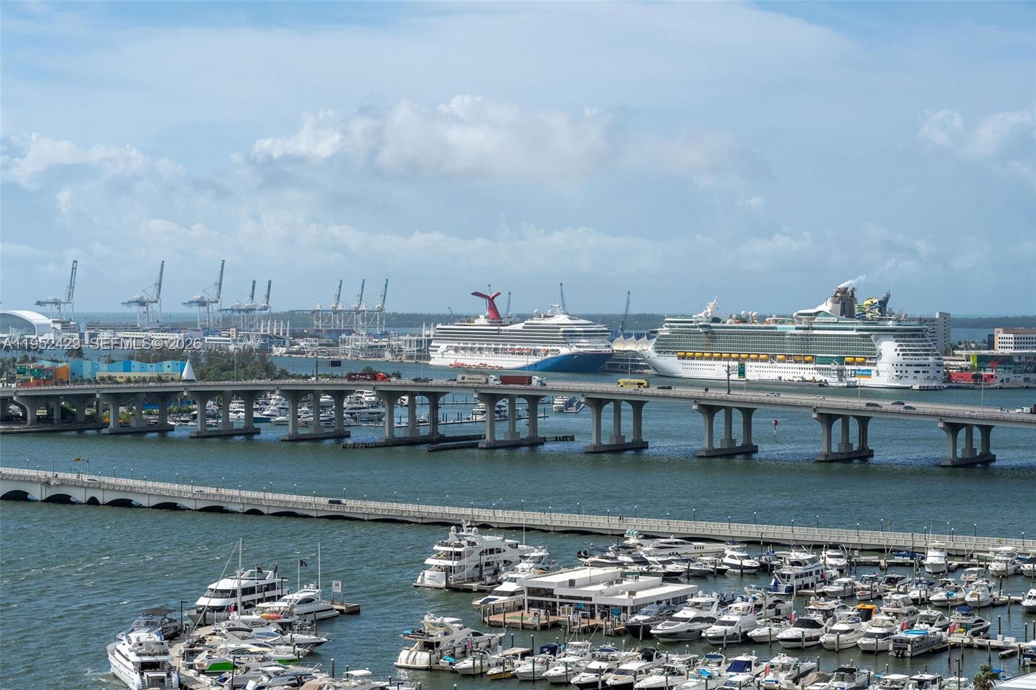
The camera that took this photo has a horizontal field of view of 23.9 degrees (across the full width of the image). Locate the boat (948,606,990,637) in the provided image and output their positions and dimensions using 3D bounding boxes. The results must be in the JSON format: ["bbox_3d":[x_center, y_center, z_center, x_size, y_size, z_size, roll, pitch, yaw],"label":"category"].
[{"bbox_3d":[72.960,44.181,391.382,3.900,4.600,10.500,1,1,34],"label":"boat"}]

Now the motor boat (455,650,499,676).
[{"bbox_3d":[-6.496,45.858,354.112,3.100,3.000,9.400,1,1,34],"label":"motor boat"}]

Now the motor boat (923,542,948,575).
[{"bbox_3d":[83.738,42.468,491.046,4.600,5.700,13.500,0,1,14],"label":"motor boat"}]

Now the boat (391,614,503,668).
[{"bbox_3d":[-8.842,43.324,364.897,6.000,7.700,24.000,1,1,34],"label":"boat"}]

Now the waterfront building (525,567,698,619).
[{"bbox_3d":[15.302,40.509,399.656,19.800,5.900,23.200,1,1,31],"label":"waterfront building"}]

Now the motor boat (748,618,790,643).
[{"bbox_3d":[38.524,43.564,373.139,3.300,3.100,11.000,1,1,33],"label":"motor boat"}]

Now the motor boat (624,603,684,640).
[{"bbox_3d":[21.804,44.263,397.377,4.700,4.900,16.500,1,1,34],"label":"motor boat"}]

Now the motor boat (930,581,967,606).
[{"bbox_3d":[73.485,42.709,418.367,3.400,3.500,11.000,1,1,35],"label":"motor boat"}]

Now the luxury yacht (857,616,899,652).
[{"bbox_3d":[55.261,44.323,377.374,3.800,4.700,11.000,1,1,33],"label":"luxury yacht"}]

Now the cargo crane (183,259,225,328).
[{"bbox_3d":[-484.511,-71.430,3768.316,80.000,117.000,26.000,-1,1,-40],"label":"cargo crane"}]

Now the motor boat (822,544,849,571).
[{"bbox_3d":[61.378,41.214,476.288,4.100,4.500,12.000,0,1,-2],"label":"motor boat"}]

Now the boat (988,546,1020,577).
[{"bbox_3d":[92.324,41.388,464.938,3.900,4.700,11.800,1,1,30],"label":"boat"}]

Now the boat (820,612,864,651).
[{"bbox_3d":[52.120,46.210,396.210,4.280,5.300,14.060,1,1,29],"label":"boat"}]

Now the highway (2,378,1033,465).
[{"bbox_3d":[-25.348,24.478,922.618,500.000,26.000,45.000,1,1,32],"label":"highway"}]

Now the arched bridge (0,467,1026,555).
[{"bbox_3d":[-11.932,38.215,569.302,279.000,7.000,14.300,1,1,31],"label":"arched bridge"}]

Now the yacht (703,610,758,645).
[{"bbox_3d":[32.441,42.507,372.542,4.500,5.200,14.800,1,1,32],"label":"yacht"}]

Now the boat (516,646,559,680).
[{"bbox_3d":[2.000,47.210,364.240,3.260,3.870,10.390,1,1,29],"label":"boat"}]

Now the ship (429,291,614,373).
[{"bbox_3d":[6.029,-11.571,1995.761,37.000,63.000,276.070,0,1,-29],"label":"ship"}]

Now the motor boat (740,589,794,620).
[{"bbox_3d":[43.970,45.240,425.530,4.790,6.420,16.810,1,1,29],"label":"motor boat"}]

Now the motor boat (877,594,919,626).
[{"bbox_3d":[65.460,45.730,415.150,4.180,5.700,13.040,1,1,29],"label":"motor boat"}]

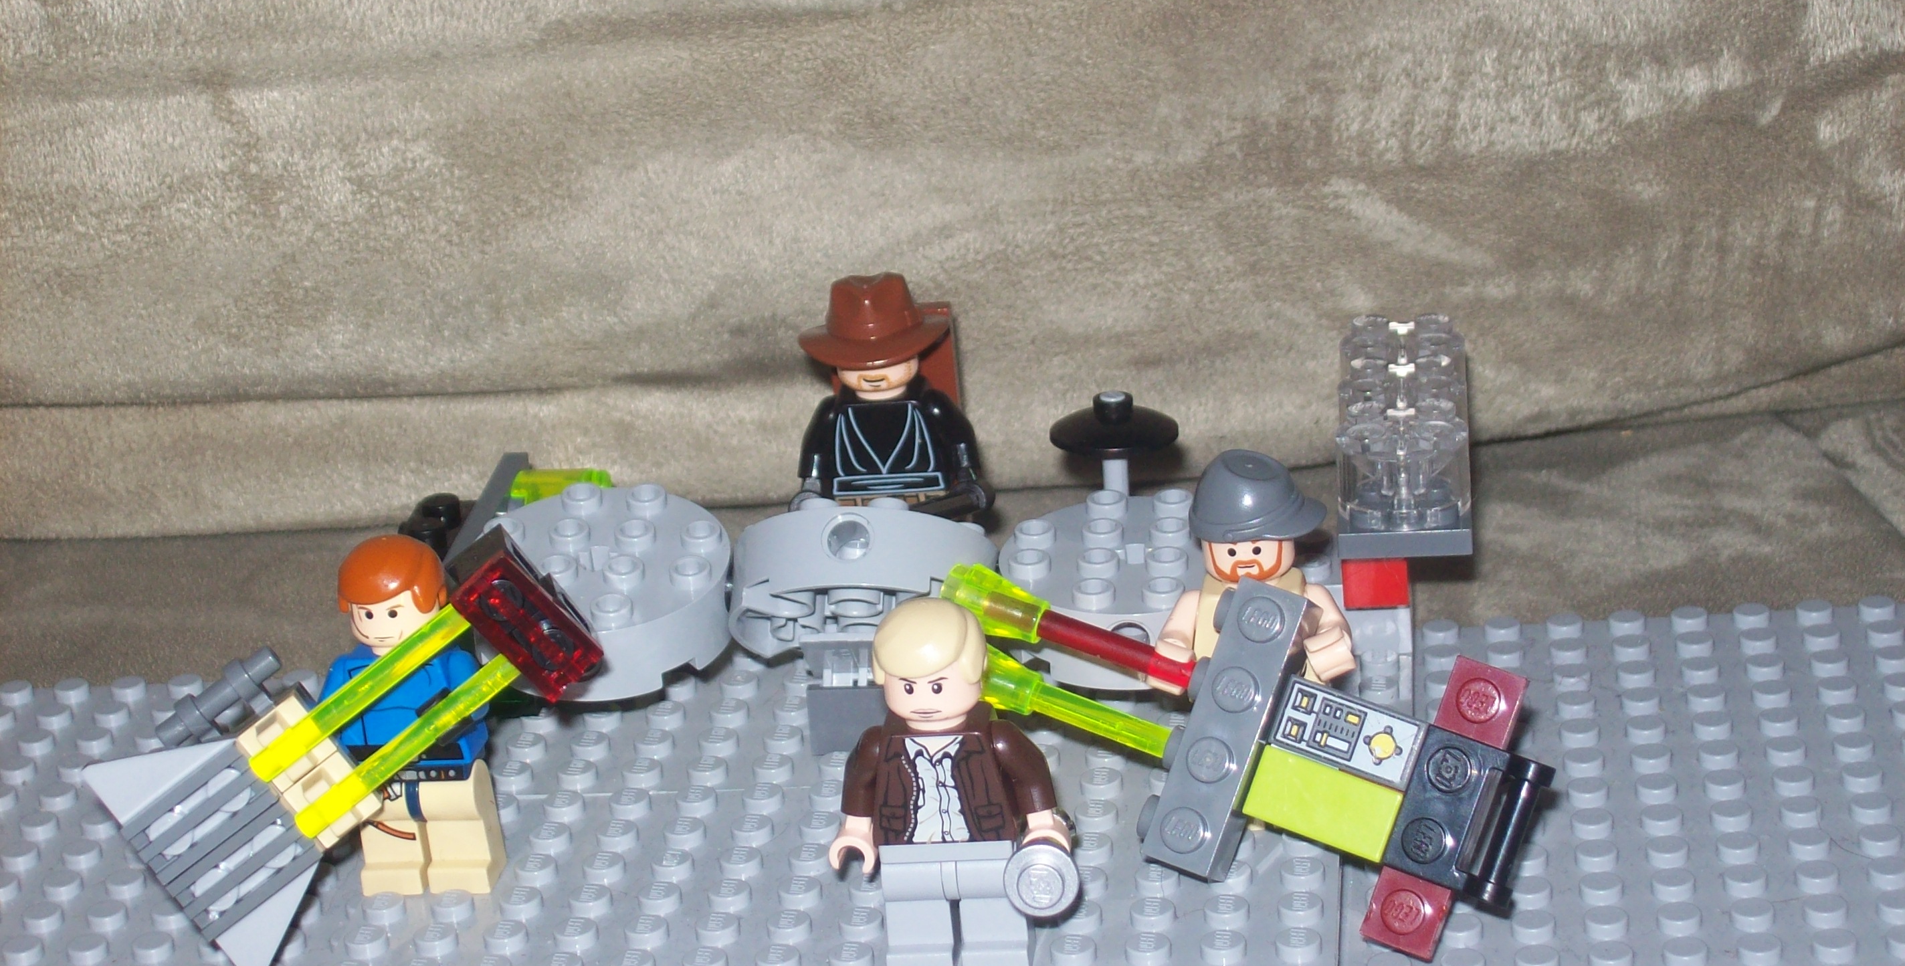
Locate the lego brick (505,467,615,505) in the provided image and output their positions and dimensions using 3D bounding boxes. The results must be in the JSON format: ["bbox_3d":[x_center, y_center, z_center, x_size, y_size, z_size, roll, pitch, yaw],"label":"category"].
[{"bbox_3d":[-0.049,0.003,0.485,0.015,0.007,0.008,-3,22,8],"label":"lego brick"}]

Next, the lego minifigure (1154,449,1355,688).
[{"bbox_3d":[0.034,0.019,0.428,0.024,0.043,0.018,-3,22,8],"label":"lego minifigure"}]

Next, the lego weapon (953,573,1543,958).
[{"bbox_3d":[0.029,0.027,0.423,0.072,0.032,0.013,19,-3,20],"label":"lego weapon"}]

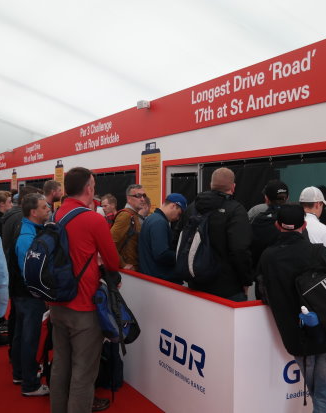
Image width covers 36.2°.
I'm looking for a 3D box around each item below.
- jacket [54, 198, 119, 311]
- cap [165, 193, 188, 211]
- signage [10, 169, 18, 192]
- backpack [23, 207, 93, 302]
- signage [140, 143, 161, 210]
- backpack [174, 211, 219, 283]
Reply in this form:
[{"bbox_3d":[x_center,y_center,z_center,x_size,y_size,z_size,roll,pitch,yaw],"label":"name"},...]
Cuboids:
[{"bbox_3d":[-0.525,0.327,3.470,0.480,0.760,0.320,1,2,42],"label":"jacket"},{"bbox_3d":[0.124,-0.046,4.600,0.240,0.145,0.175,26,-7,-17],"label":"cap"},{"bbox_3d":[-4.904,-0.650,16.504,0.040,1.180,0.670,-1,2,-29],"label":"signage"},{"bbox_3d":[-0.719,0.342,3.280,0.320,0.550,0.260,1,2,44],"label":"backpack"},{"bbox_3d":[-0.186,-0.435,8.057,0.040,1.180,0.680,-1,2,-29],"label":"signage"},{"bbox_3d":[0.249,0.296,3.600,0.210,0.510,0.300,-1,2,-44],"label":"backpack"}]

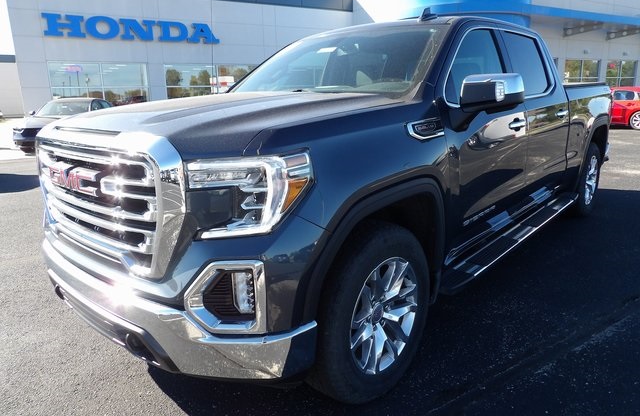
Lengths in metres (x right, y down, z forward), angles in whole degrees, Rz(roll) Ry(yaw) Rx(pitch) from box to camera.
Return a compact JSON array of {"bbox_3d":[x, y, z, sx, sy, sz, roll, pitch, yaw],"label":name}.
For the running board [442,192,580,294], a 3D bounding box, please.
[{"bbox_3d":[1.446,0.196,3.220,0.180,0.090,2.490,9,18,42],"label":"running board"}]

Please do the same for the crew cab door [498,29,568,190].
[{"bbox_3d":[1.667,-0.750,3.469,0.290,1.230,1.050,9,18,42],"label":"crew cab door"}]

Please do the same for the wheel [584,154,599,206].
[{"bbox_3d":[2.817,-0.299,4.770,0.200,0.540,0.540,9,18,42],"label":"wheel"}]

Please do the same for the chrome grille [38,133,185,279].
[{"bbox_3d":[-1.000,-0.059,1.945,1.340,0.500,0.200,9,18,42],"label":"chrome grille"}]

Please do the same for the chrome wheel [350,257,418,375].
[{"bbox_3d":[0.242,0.481,2.086,0.200,0.540,0.540,9,18,42],"label":"chrome wheel"}]

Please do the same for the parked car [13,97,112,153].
[{"bbox_3d":[-6.881,-2.396,12.791,1.850,1.450,4.830,-4,12,-9],"label":"parked car"}]

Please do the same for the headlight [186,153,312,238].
[{"bbox_3d":[-0.251,-0.045,1.535,0.330,0.280,0.350,9,18,42],"label":"headlight"}]

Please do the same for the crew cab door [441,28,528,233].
[{"bbox_3d":[0.932,-0.524,2.711,0.300,1.240,1.170,9,18,42],"label":"crew cab door"}]

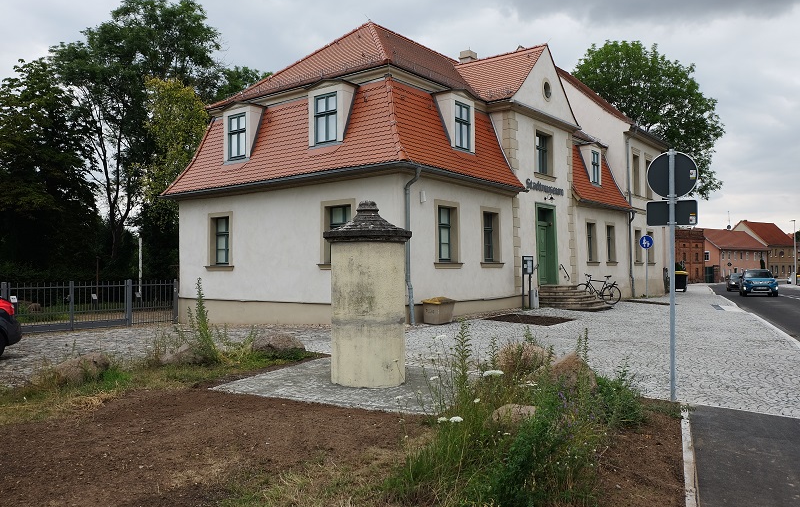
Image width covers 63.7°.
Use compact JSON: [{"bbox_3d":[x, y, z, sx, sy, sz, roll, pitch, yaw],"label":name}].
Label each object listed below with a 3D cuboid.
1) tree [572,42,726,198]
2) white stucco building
[{"bbox_3d":[16.718,-5.920,43.000,10.400,16.700,10.000,0,-1,0],"label":"tree"},{"bbox_3d":[3.118,-3.439,27.126,10.200,11.000,22.900,-1,-2,37],"label":"white stucco building"}]

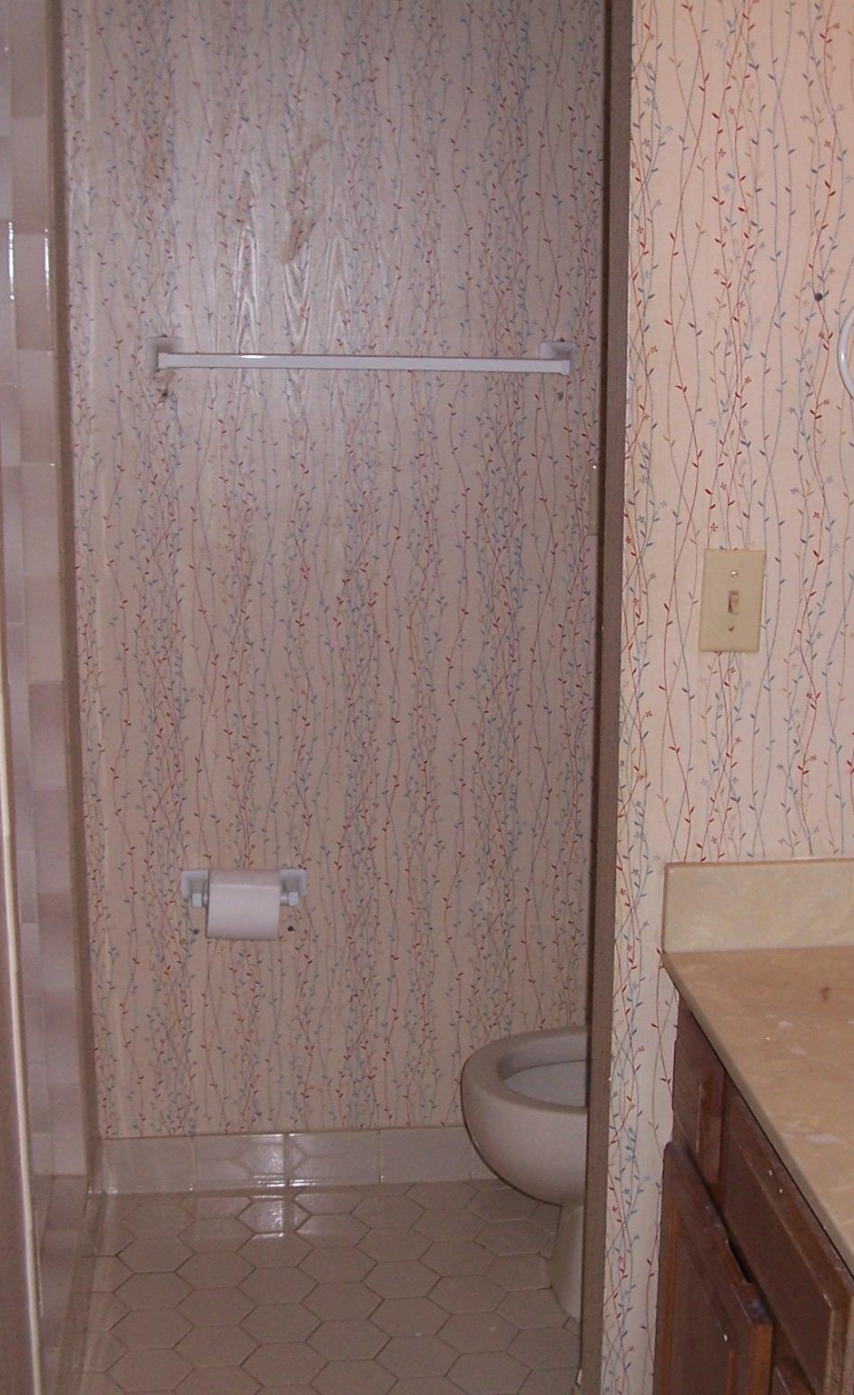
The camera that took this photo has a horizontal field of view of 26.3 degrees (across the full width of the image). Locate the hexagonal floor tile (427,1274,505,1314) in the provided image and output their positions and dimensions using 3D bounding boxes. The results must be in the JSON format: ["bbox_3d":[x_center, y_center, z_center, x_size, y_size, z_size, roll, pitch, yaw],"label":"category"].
[{"bbox_3d":[0.058,0.876,2.671,0.118,0.008,0.102,-1,12,-7],"label":"hexagonal floor tile"}]

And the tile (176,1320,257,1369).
[{"bbox_3d":[-0.297,0.923,2.591,0.121,0.008,0.105,-1,12,-7],"label":"tile"}]

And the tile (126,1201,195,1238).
[{"bbox_3d":[-0.434,0.849,2.947,0.121,0.008,0.105,-1,12,-7],"label":"tile"}]

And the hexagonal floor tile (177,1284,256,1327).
[{"bbox_3d":[-0.309,0.902,2.696,0.121,0.008,0.105,-1,12,-7],"label":"hexagonal floor tile"}]

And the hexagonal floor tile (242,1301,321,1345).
[{"bbox_3d":[-0.210,0.912,2.655,0.121,0.008,0.105,-1,12,-7],"label":"hexagonal floor tile"}]

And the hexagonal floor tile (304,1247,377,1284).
[{"bbox_3d":[-0.136,0.880,2.819,0.125,0.010,0.108,-1,12,-6],"label":"hexagonal floor tile"}]

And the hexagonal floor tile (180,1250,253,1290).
[{"bbox_3d":[-0.314,0.859,2.730,0.118,0.008,0.102,-1,12,-7],"label":"hexagonal floor tile"}]

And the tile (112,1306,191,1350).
[{"bbox_3d":[-0.387,0.890,2.570,0.118,0.008,0.102,-1,12,-7],"label":"tile"}]

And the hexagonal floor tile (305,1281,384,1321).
[{"bbox_3d":[-0.120,0.878,2.648,0.118,0.008,0.102,-1,12,-7],"label":"hexagonal floor tile"}]

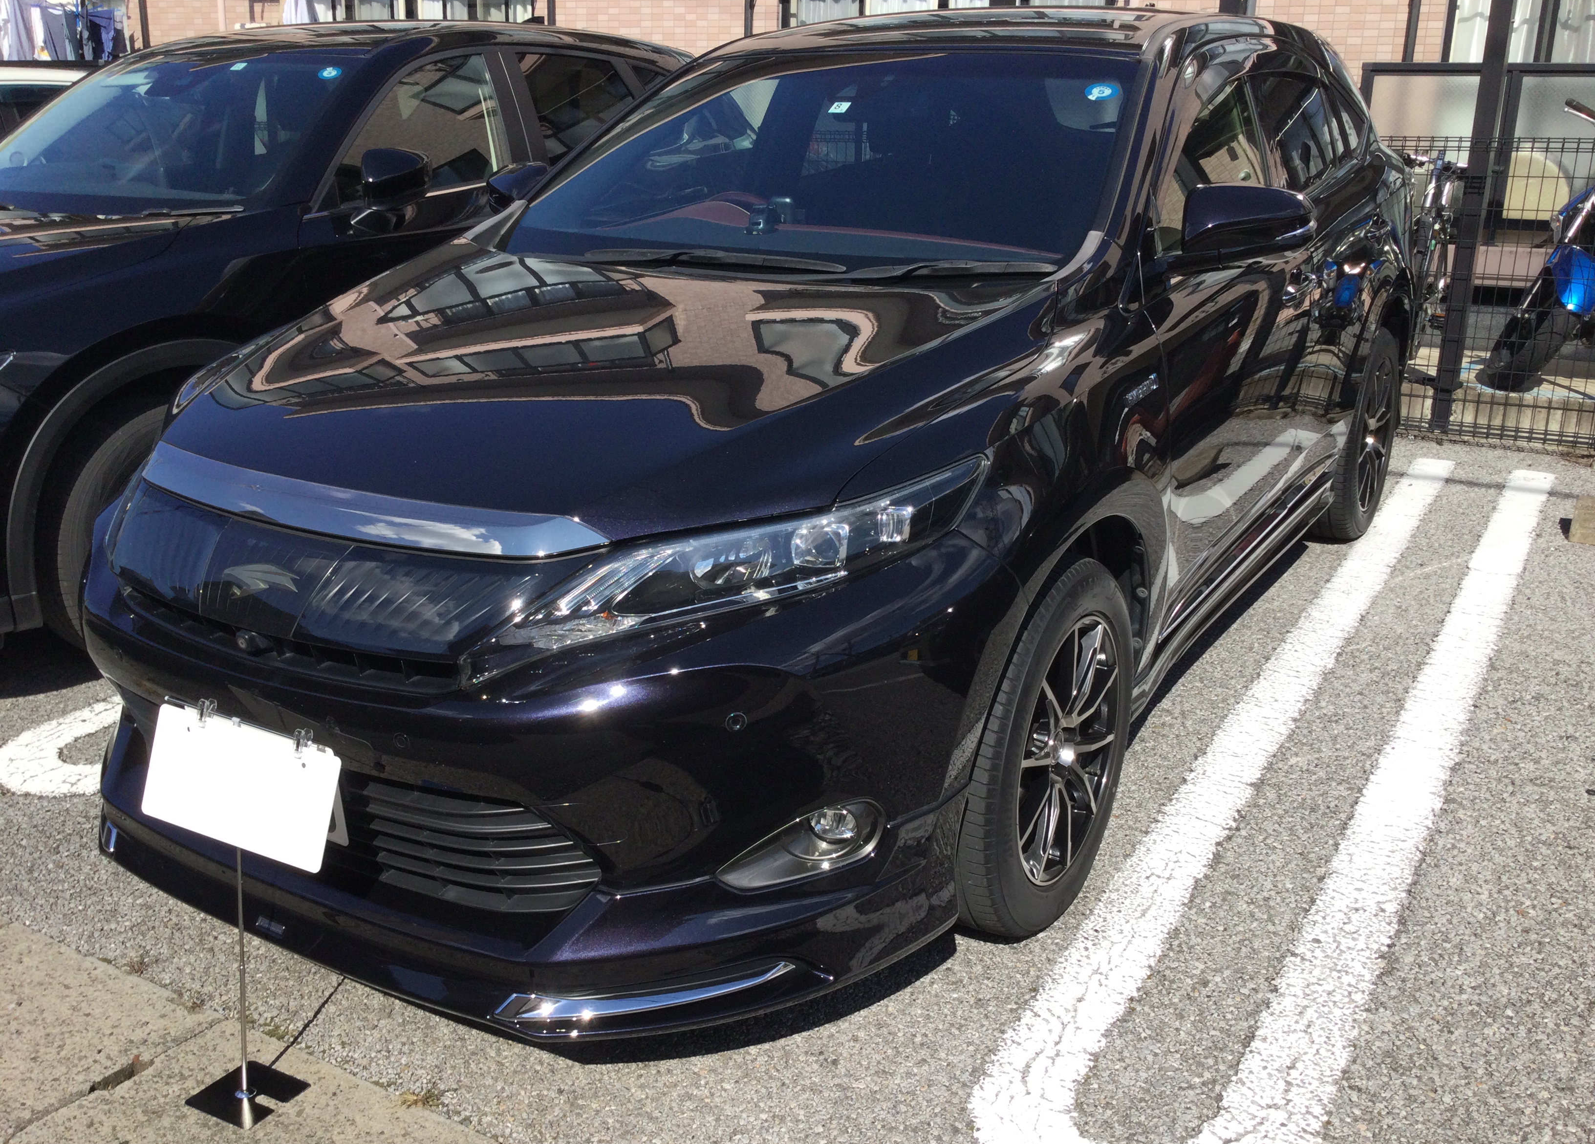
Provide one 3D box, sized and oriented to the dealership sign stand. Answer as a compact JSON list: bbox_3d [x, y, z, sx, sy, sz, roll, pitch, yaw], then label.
[{"bbox_3d":[-0.800,0.509,2.124,0.335,0.635,0.210,9,18,25],"label":"dealership sign stand"}]

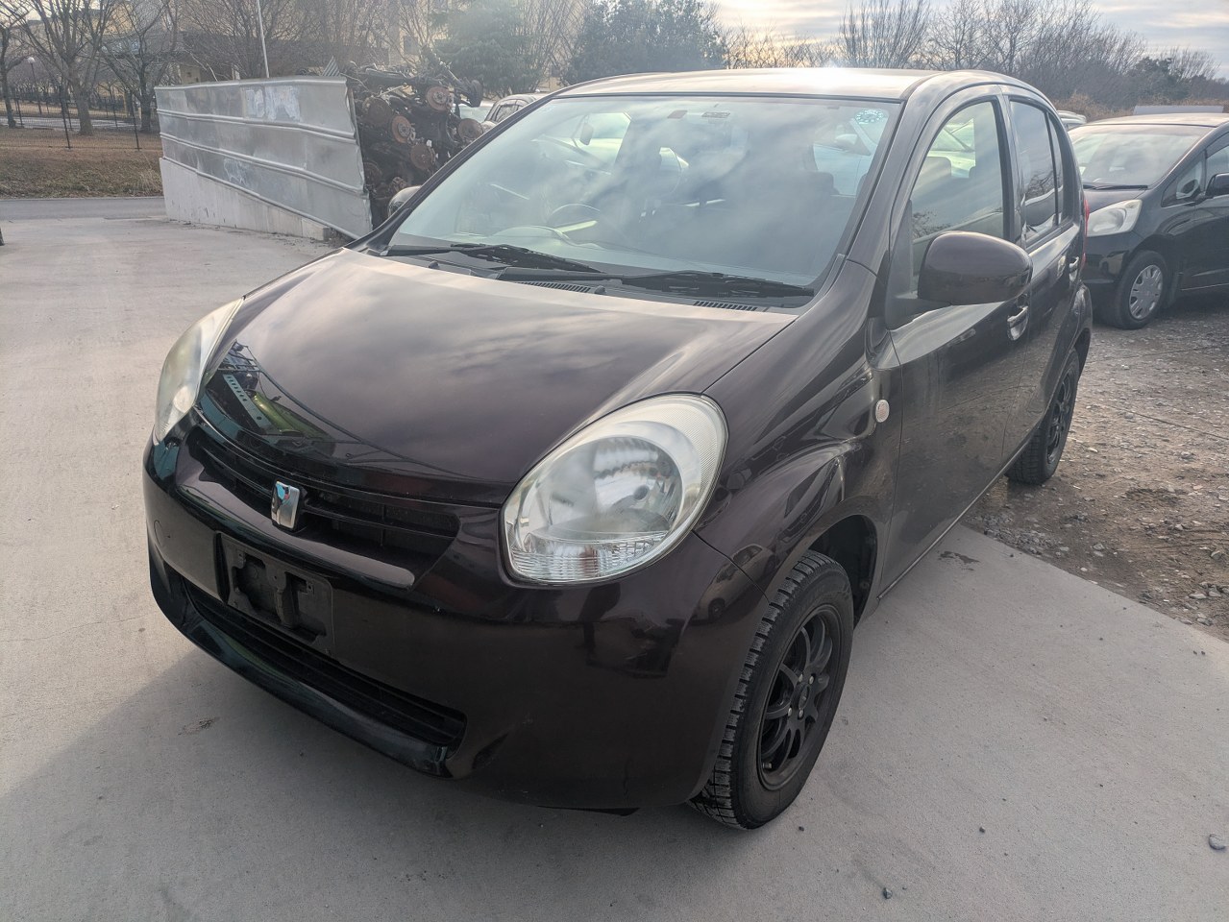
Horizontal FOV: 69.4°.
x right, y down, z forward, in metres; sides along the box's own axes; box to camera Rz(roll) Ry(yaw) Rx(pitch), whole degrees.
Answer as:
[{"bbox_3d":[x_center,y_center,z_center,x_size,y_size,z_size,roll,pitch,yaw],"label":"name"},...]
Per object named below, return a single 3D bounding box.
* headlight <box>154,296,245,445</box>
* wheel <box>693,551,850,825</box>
[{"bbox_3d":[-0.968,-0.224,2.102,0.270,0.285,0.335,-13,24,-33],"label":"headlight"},{"bbox_3d":[0.317,0.454,1.835,0.175,0.575,0.575,15,24,34],"label":"wheel"}]

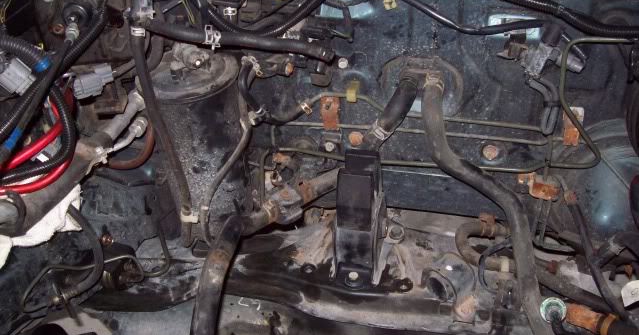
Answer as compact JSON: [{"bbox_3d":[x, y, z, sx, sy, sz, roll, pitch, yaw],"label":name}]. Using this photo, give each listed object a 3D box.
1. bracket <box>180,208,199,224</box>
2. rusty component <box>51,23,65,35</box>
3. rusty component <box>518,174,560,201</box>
[{"bbox_3d":[-0.164,0.062,0.840,0.022,0.014,0.016,6,41,10],"label":"bracket"},{"bbox_3d":[-0.311,-0.165,0.790,0.014,0.014,0.012,6,41,10],"label":"rusty component"},{"bbox_3d":[0.292,0.025,0.885,0.054,0.030,0.025,6,41,10],"label":"rusty component"}]

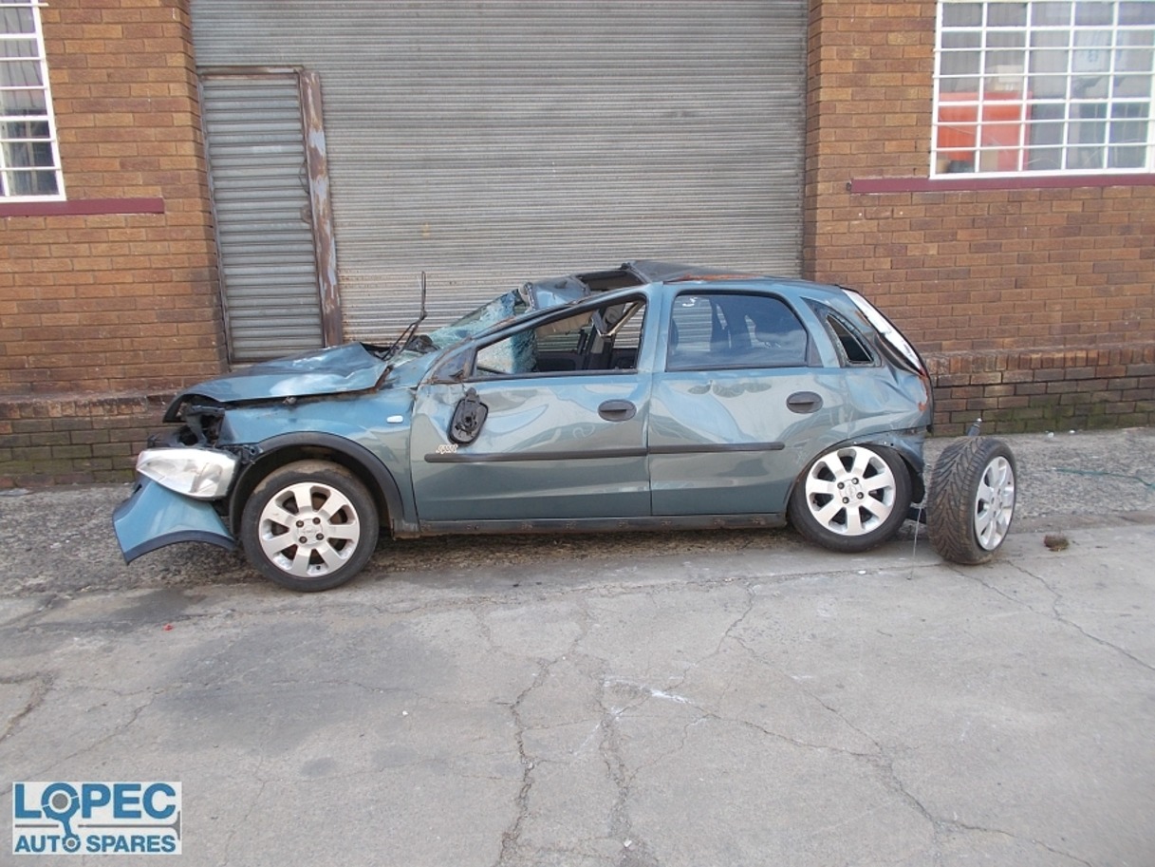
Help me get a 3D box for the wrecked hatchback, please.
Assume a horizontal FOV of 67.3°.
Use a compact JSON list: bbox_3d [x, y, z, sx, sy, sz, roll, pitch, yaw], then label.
[{"bbox_3d":[-0.129,-0.181,4.597,3.910,1.410,1.720,-1,10,-5],"label":"wrecked hatchback"}]

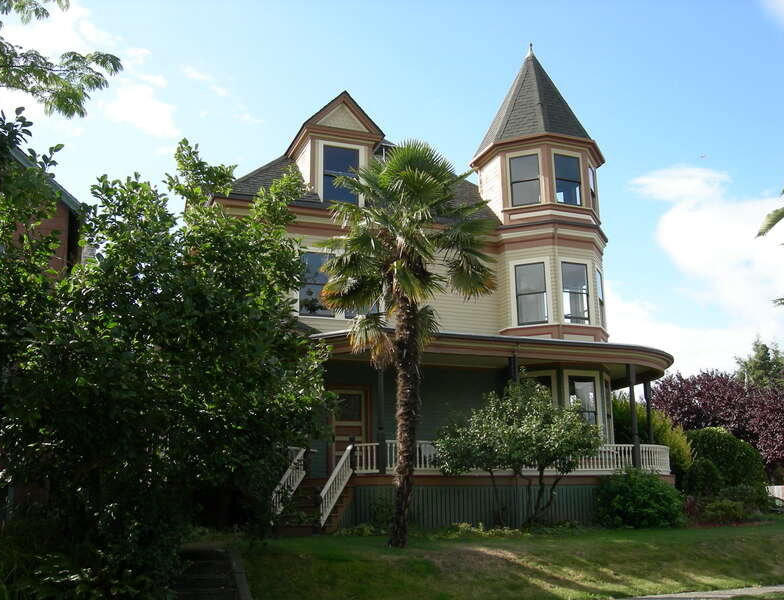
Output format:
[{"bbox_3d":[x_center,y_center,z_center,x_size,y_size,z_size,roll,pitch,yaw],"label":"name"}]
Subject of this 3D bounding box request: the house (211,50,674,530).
[{"bbox_3d":[0.153,-0.441,26.147,13.100,14.070,14.300,4,-13,-22],"label":"house"}]

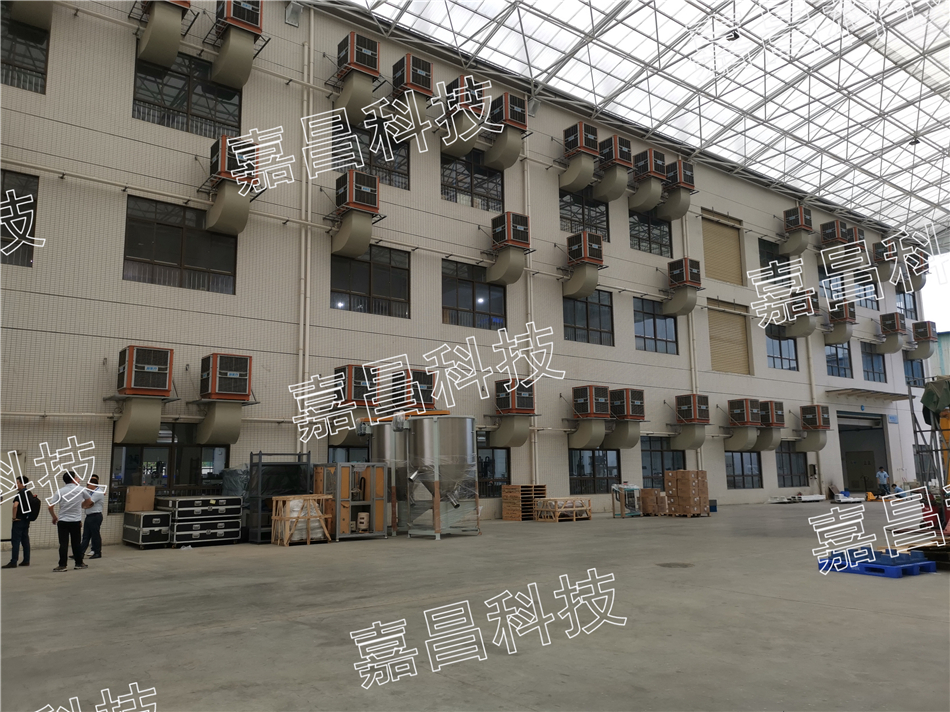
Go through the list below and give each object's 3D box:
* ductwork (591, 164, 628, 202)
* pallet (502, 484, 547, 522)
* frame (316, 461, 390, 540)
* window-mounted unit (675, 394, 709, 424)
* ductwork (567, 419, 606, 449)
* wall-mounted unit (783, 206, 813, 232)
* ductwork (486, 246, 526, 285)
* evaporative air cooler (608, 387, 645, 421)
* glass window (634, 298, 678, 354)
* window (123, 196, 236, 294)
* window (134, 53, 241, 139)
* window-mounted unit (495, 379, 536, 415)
[{"bbox_3d":[5.834,-7.367,31.590,0.720,1.150,1.273,6,-11,-38],"label":"ductwork"},{"bbox_3d":[1.739,5.113,25.882,1.182,1.197,1.000,6,-12,-37],"label":"pallet"},{"bbox_3d":[-3.261,3.769,19.321,1.465,1.914,1.444,6,-12,-37],"label":"frame"},{"bbox_3d":[9.404,2.323,31.908,1.002,1.174,1.002,6,-11,-37],"label":"window-mounted unit"},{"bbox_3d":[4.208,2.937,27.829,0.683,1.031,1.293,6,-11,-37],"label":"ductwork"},{"bbox_3d":[17.139,-7.113,39.290,0.982,1.160,0.936,6,-11,-37],"label":"wall-mounted unit"},{"bbox_3d":[1.135,-3.223,26.497,0.683,1.031,1.293,6,-11,-37],"label":"ductwork"},{"bbox_3d":[6.032,1.966,29.365,0.980,1.160,0.960,6,-11,-37],"label":"evaporative air cooler"},{"bbox_3d":[8.123,-1.265,33.332,2.875,2.354,0.135,6,-12,-37],"label":"glass window"},{"bbox_3d":[-8.139,-3.027,20.627,2.979,2.361,0.152,6,-12,-37],"label":"window"},{"bbox_3d":[-8.105,-7.414,21.046,2.959,2.343,0.121,6,-12,-38],"label":"window"},{"bbox_3d":[1.375,1.423,25.237,0.957,1.119,0.948,6,-11,-38],"label":"window-mounted unit"}]

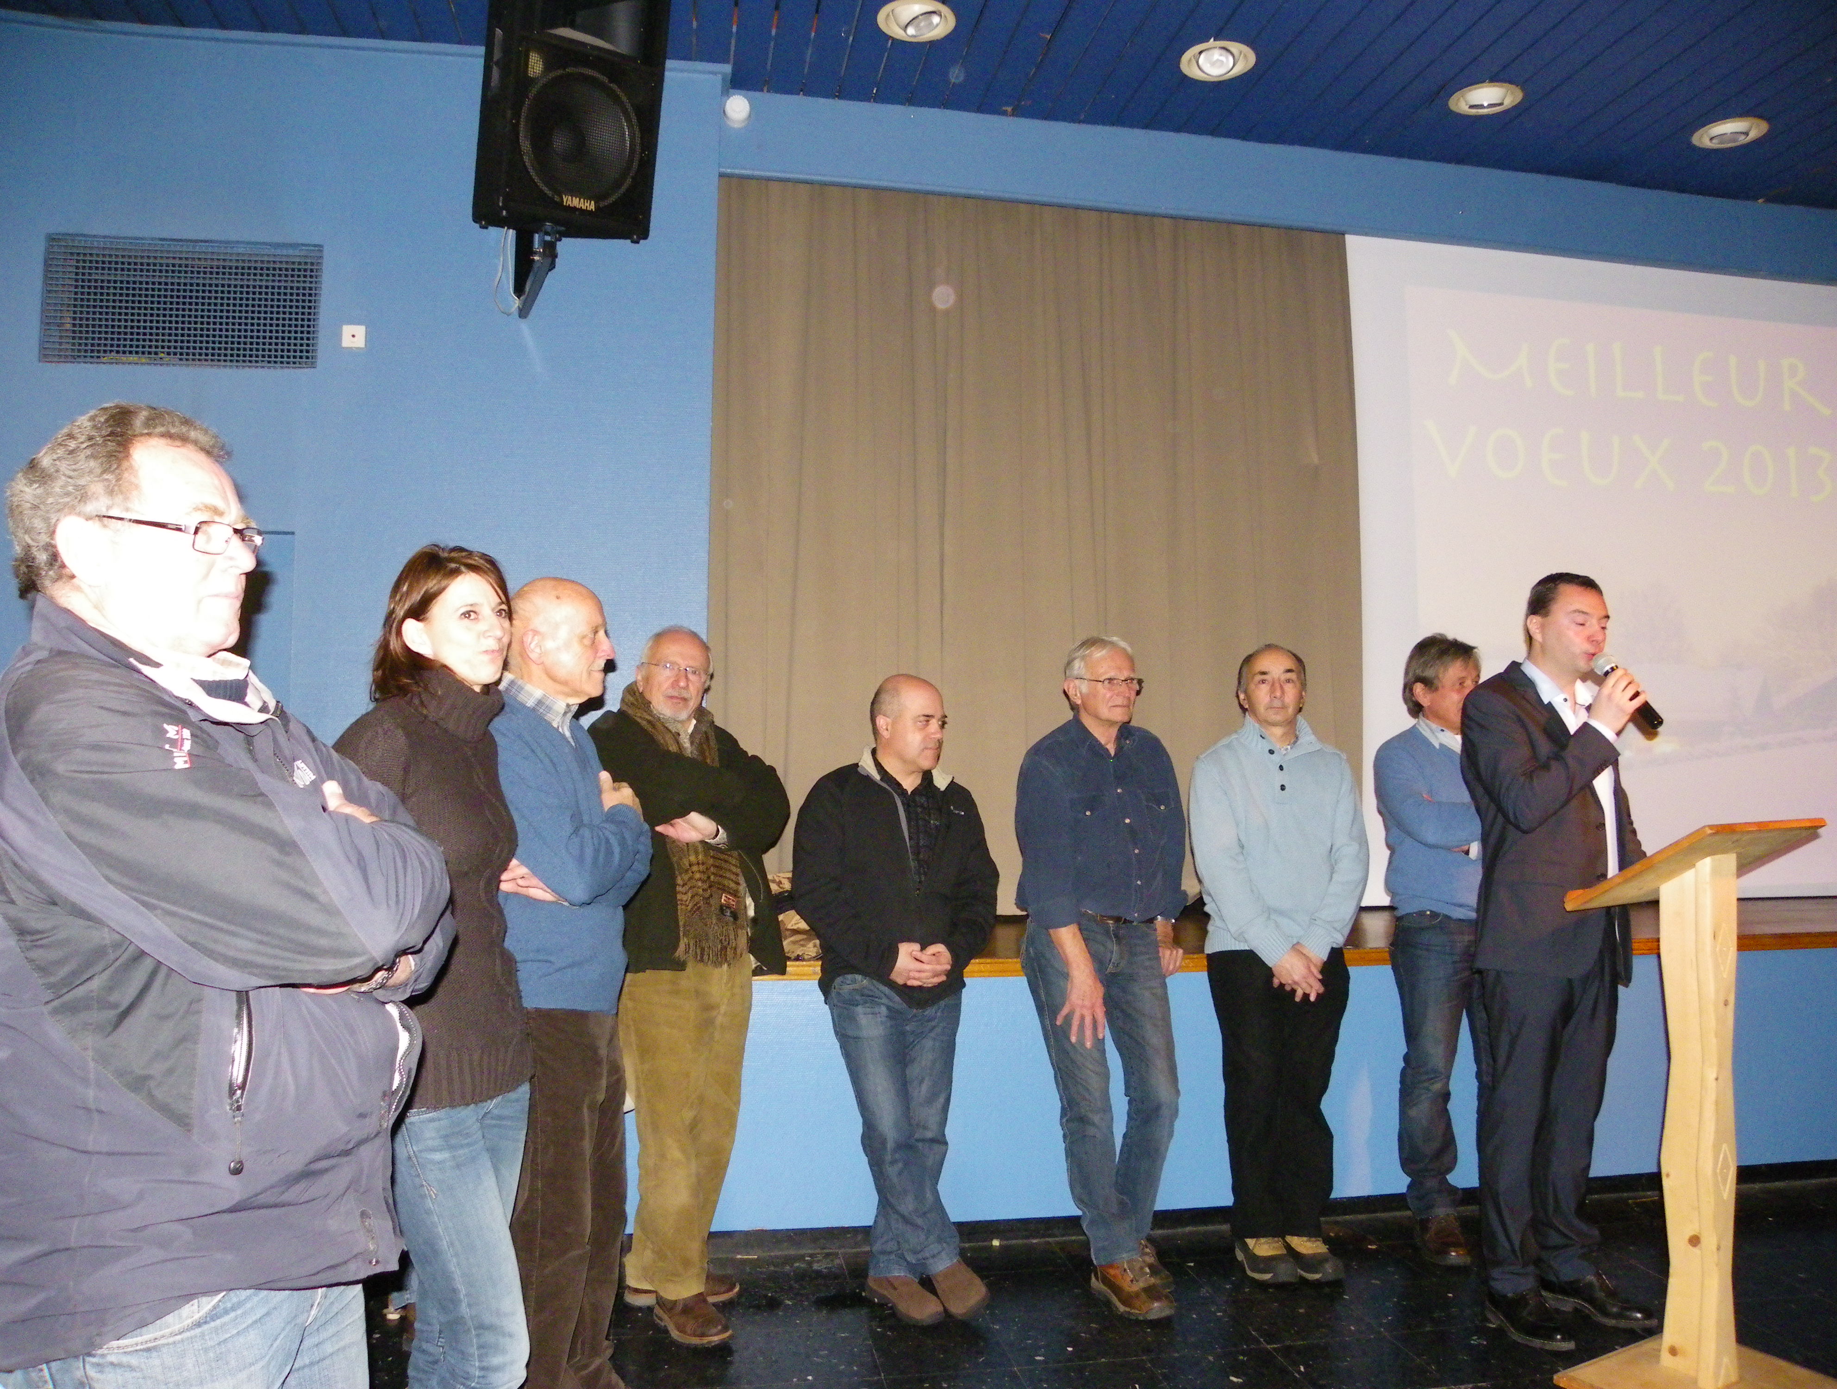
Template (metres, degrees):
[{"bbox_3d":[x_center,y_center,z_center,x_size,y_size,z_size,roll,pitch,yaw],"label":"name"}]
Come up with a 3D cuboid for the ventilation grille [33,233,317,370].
[{"bbox_3d":[-2.439,-1.302,4.608,0.880,0.425,0.040,1,-3,-10],"label":"ventilation grille"}]

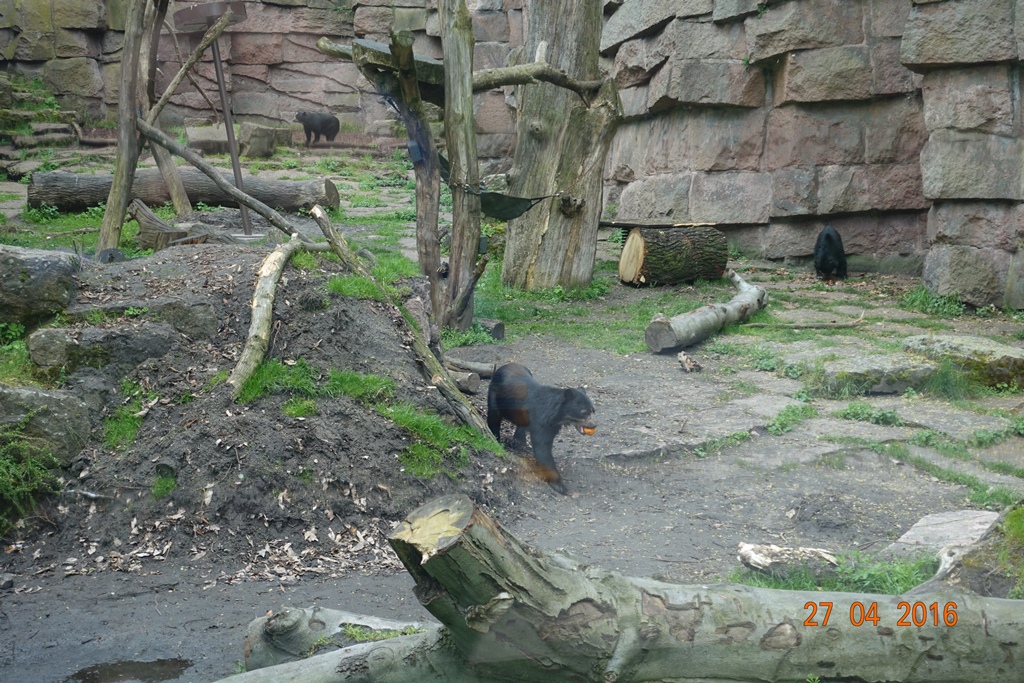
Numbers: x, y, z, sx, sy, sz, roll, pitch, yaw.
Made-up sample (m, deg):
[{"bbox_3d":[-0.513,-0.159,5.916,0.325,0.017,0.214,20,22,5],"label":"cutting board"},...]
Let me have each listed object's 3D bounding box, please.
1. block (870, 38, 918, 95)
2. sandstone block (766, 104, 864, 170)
[{"bbox_3d":[5.218,-3.745,22.500,0.620,0.742,0.550,3,9,18],"label":"block"},{"bbox_3d":[4.319,-2.928,23.436,1.374,0.925,0.650,3,13,11],"label":"sandstone block"}]

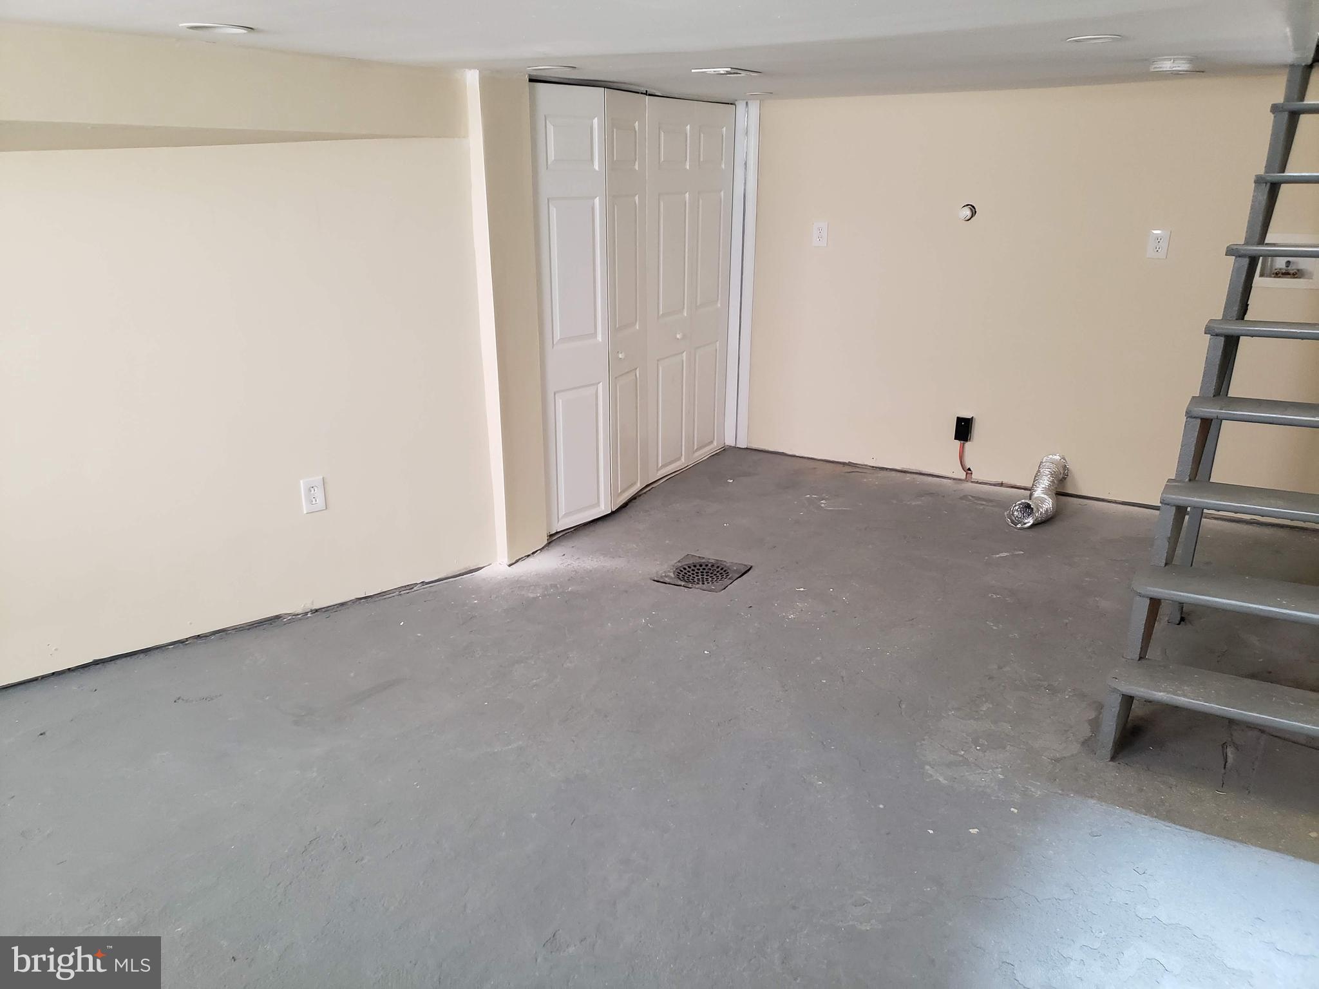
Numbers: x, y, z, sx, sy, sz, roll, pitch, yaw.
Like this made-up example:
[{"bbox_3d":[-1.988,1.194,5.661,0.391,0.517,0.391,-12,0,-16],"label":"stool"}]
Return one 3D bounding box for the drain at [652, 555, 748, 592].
[{"bbox_3d":[0.177,0.325,4.037,0.294,0.020,0.308,9,20,25],"label":"drain"}]

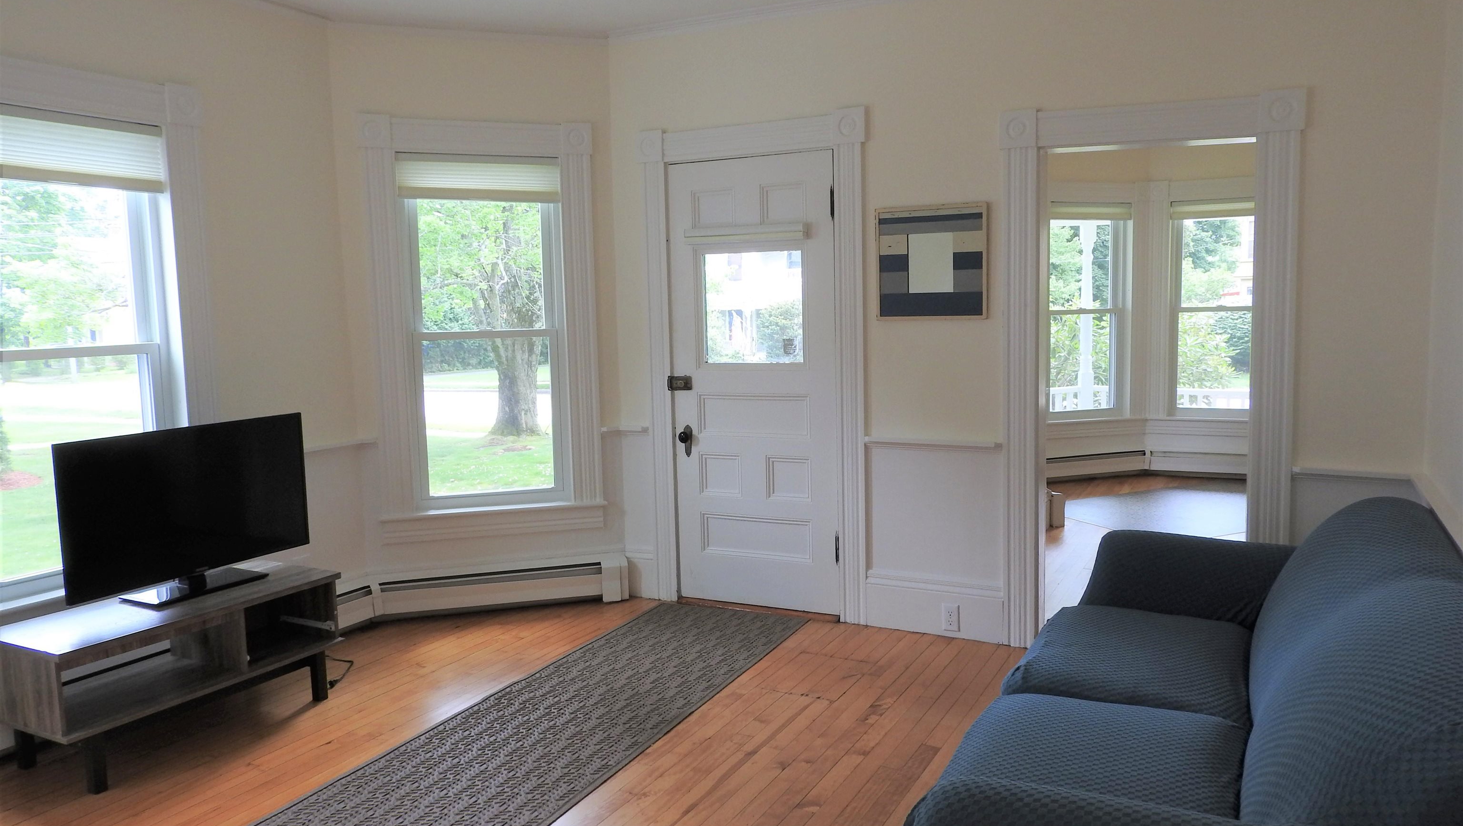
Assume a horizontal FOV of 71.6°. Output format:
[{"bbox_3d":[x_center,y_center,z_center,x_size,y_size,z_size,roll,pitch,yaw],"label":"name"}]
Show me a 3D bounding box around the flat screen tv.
[{"bbox_3d":[-1.938,0.341,3.629,0.190,0.595,0.920,2,6,28],"label":"flat screen tv"}]

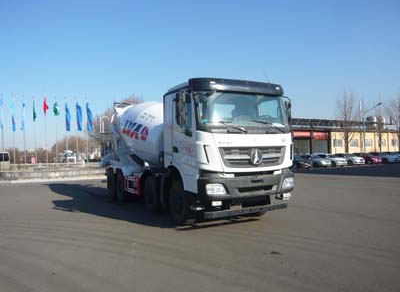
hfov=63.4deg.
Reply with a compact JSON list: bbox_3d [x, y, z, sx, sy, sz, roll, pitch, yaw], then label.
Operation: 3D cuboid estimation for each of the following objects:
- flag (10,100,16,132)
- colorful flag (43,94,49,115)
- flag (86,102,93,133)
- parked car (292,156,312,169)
[{"bbox_3d":[-23.151,-3.666,40.200,0.800,3.950,0.350,-1,-3,-30],"label":"flag"},{"bbox_3d":[-19.686,-5.170,41.300,0.750,2.650,0.350,-1,-2,-25],"label":"colorful flag"},{"bbox_3d":[-16.704,-4.358,49.036,0.850,4.472,0.400,-1,-2,-18],"label":"flag"},{"bbox_3d":[10.034,1.732,35.672,1.760,1.470,4.400,-1,-3,-30],"label":"parked car"}]

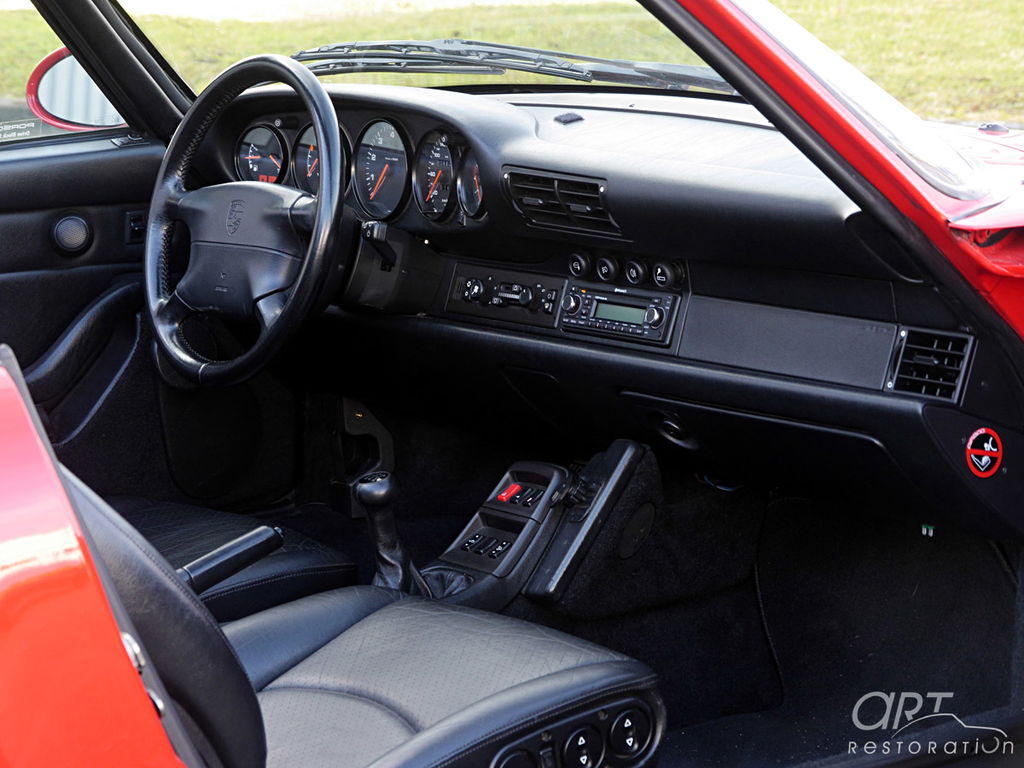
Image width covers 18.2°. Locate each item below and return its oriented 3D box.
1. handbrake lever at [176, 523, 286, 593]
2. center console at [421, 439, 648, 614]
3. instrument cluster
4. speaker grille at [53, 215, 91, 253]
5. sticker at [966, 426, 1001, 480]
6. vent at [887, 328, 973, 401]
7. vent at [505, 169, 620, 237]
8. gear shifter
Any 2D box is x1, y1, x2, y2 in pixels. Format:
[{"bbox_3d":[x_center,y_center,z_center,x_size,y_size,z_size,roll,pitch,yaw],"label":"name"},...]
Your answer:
[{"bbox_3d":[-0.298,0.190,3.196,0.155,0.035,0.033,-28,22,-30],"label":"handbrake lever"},{"bbox_3d":[0.021,0.153,3.380,0.200,0.185,0.185,-7,10,-35],"label":"center console"},{"bbox_3d":[-0.164,-0.248,3.707,0.070,0.122,0.520,2,5,-36],"label":"instrument cluster"},{"bbox_3d":[-0.527,-0.180,3.823,0.046,0.046,0.012,-6,10,-30],"label":"speaker grille"},{"bbox_3d":[0.432,0.063,2.920,0.003,0.047,0.047,0,6,-36],"label":"sticker"},{"bbox_3d":[0.401,-0.017,3.021,0.030,0.068,0.102,14,-2,-36],"label":"vent"},{"bbox_3d":[0.058,-0.196,3.412,0.030,0.063,0.178,-35,25,-27],"label":"vent"},{"bbox_3d":[-0.121,0.162,3.319,0.065,0.150,0.056,-7,10,-35],"label":"gear shifter"}]

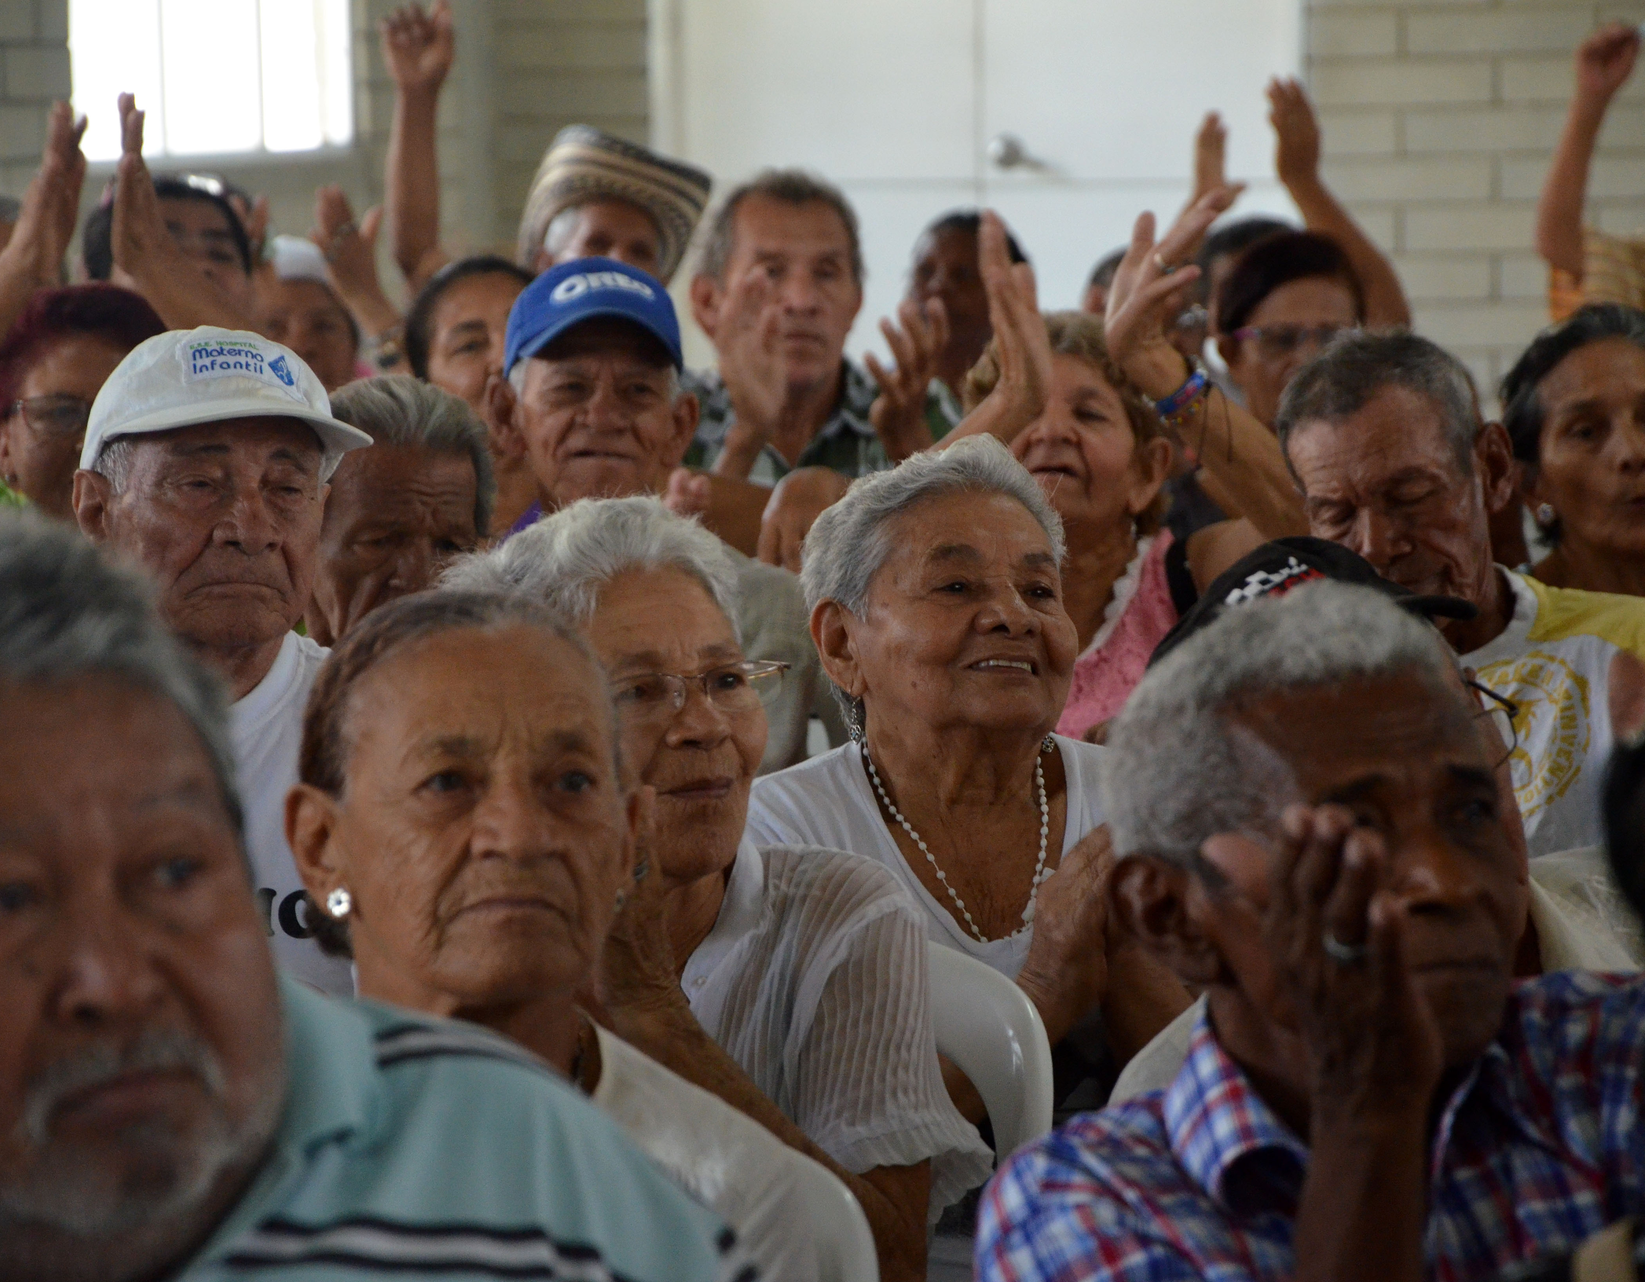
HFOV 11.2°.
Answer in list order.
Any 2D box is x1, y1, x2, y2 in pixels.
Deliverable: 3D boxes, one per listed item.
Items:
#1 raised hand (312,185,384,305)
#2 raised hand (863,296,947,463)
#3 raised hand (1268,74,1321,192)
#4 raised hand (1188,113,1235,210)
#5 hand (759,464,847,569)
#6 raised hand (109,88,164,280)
[{"bbox_3d":[-0.612,-0.511,10.900,0.095,0.160,0.060,-17,5,-36],"label":"raised hand"},{"bbox_3d":[0.088,-0.271,8.700,0.080,0.170,0.095,2,6,-45],"label":"raised hand"},{"bbox_3d":[0.643,-0.694,11.500,0.060,0.160,0.080,-4,5,31],"label":"raised hand"},{"bbox_3d":[0.527,-0.651,11.500,0.055,0.150,0.080,2,4,-18],"label":"raised hand"},{"bbox_3d":[-0.018,-0.116,8.100,0.100,0.110,0.095,2,5,30],"label":"hand"},{"bbox_3d":[-0.668,-0.441,8.200,0.055,0.185,0.090,-6,4,-17],"label":"raised hand"}]

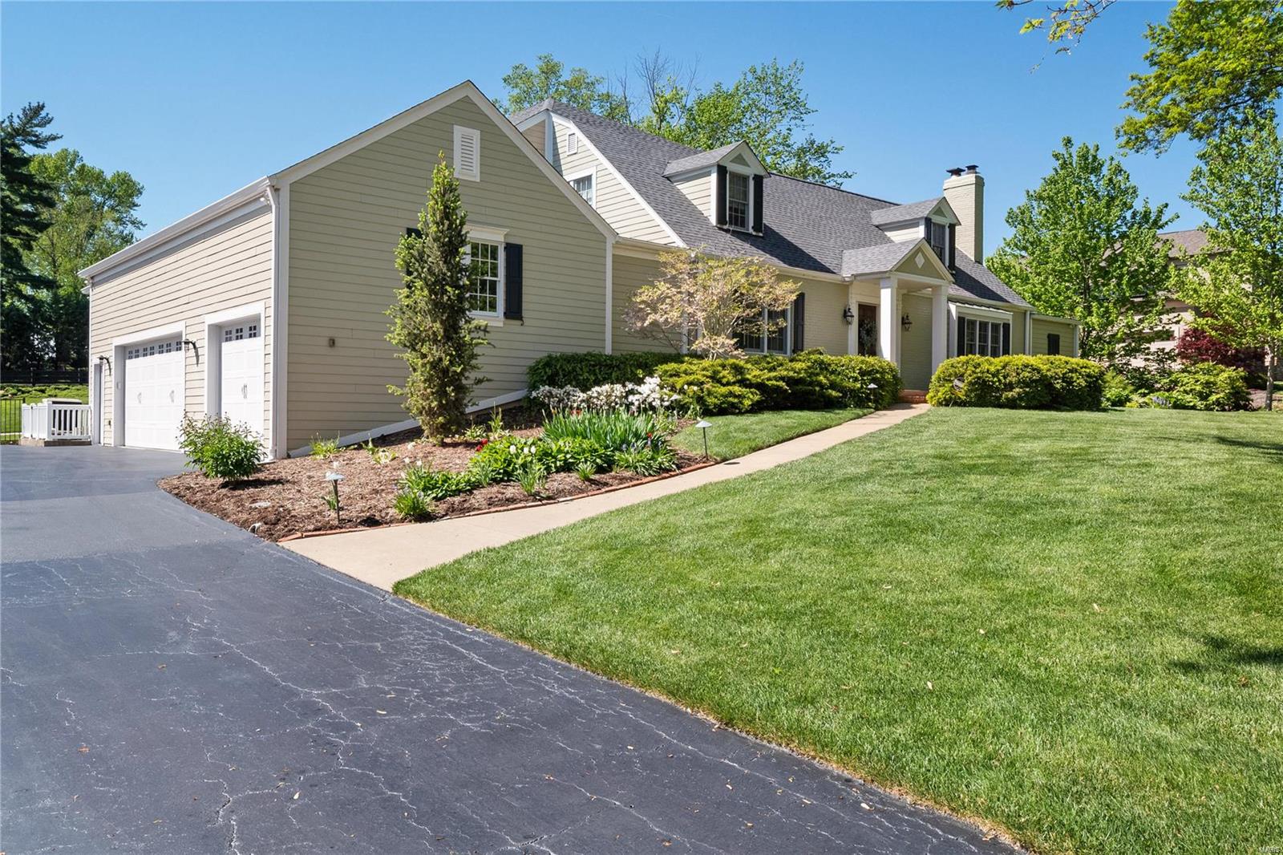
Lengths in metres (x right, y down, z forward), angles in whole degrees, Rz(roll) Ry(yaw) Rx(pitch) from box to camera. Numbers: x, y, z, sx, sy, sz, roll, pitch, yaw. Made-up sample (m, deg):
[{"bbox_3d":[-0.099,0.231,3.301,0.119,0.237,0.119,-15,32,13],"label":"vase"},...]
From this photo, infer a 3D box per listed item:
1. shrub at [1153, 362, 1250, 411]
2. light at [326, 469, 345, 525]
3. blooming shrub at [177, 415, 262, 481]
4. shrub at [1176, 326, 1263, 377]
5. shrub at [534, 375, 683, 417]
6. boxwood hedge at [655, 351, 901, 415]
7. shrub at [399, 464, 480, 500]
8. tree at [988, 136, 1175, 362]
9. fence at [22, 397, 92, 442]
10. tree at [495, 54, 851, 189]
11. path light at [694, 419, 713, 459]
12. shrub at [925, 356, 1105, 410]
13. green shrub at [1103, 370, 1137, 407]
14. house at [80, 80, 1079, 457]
[{"bbox_3d":[15.109,-1.095,25.000,2.400,1.350,2.000,0,1,-30],"label":"shrub"},{"bbox_3d":[-3.075,0.704,9.300,0.190,0.550,0.190,0,1,-30],"label":"light"},{"bbox_3d":[-5.688,0.284,12.500,1.120,0.900,1.050,0,1,-30],"label":"blooming shrub"},{"bbox_3d":[17.300,-2.050,27.700,2.700,1.950,2.500,1,0,0],"label":"shrub"},{"bbox_3d":[-0.607,-0.564,15.800,2.500,0.720,0.950,0,1,-20],"label":"shrub"},{"bbox_3d":[2.880,-0.870,18.500,5.600,1.300,1.800,0,0,-40],"label":"boxwood hedge"},{"bbox_3d":[-2.235,0.607,10.200,0.880,0.330,0.700,0,1,-20],"label":"shrub"},{"bbox_3d":[15.600,-5.700,33.000,6.700,9.300,6.500,1,0,0],"label":"tree"},{"bbox_3d":[-14.300,-0.140,22.500,1.100,0.950,2.300,0,0,-40],"label":"fence"},{"bbox_3d":[1.350,-7.500,37.000,13.800,14.500,12.500,1,0,0],"label":"tree"},{"bbox_3d":[0.840,0.150,12.400,0.225,0.530,0.225,1,0,0],"label":"path light"},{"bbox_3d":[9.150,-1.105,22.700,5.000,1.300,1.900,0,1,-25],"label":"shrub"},{"bbox_3d":[12.710,-1.042,24.700,1.050,1.020,0.950,0,1,-30],"label":"green shrub"},{"bbox_3d":[0.600,-3.900,25.400,25.200,8.800,13.400,0,0,-40],"label":"house"}]

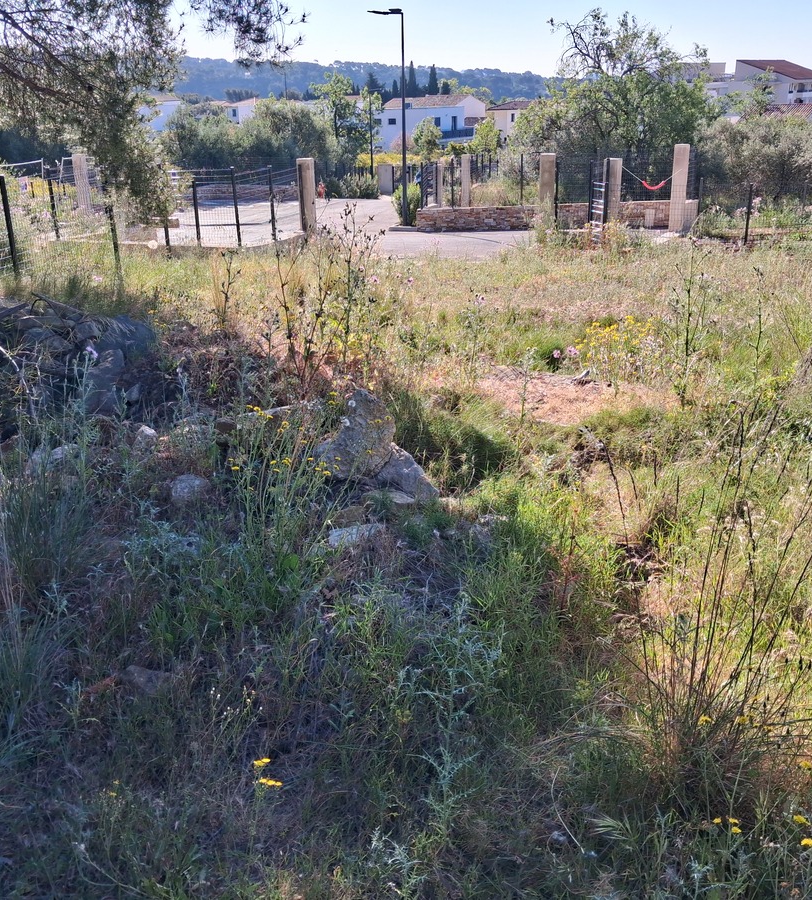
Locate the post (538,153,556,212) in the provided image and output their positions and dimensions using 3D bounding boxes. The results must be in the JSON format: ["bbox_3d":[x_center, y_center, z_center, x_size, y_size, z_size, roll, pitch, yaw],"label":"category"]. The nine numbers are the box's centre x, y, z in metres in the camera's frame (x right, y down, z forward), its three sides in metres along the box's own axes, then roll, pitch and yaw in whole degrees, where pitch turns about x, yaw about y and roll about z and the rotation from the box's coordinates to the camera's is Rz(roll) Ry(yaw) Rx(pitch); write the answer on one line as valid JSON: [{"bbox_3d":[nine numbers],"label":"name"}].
[{"bbox_3d":[3.439,-6.360,22.964,0.370,1.793,0.370,-1,21,0],"label":"post"}]

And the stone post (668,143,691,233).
[{"bbox_3d":[6.602,-6.386,22.765,0.370,2.032,0.370,-1,21,0],"label":"stone post"}]

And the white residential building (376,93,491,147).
[{"bbox_3d":[2.545,-33.612,98.533,8.800,7.030,8.600,-20,28,-39],"label":"white residential building"}]

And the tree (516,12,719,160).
[{"bbox_3d":[6.184,-10.182,28.278,6.090,5.717,5.800,-1,21,0],"label":"tree"}]

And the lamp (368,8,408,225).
[{"bbox_3d":[-0.403,-8.044,22.941,0.850,5.003,0.300,-1,21,0],"label":"lamp"}]

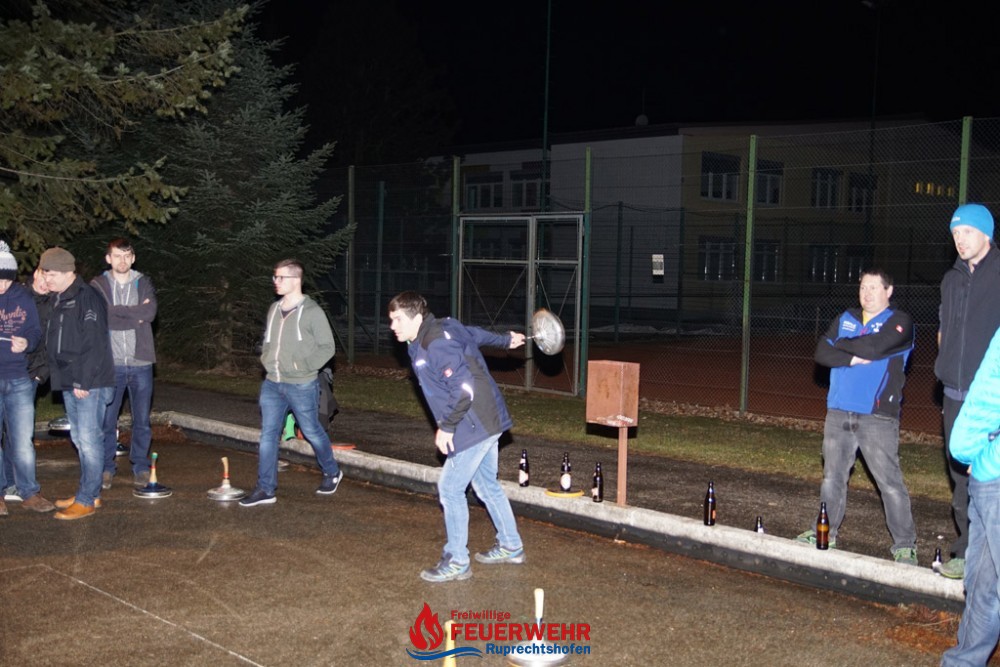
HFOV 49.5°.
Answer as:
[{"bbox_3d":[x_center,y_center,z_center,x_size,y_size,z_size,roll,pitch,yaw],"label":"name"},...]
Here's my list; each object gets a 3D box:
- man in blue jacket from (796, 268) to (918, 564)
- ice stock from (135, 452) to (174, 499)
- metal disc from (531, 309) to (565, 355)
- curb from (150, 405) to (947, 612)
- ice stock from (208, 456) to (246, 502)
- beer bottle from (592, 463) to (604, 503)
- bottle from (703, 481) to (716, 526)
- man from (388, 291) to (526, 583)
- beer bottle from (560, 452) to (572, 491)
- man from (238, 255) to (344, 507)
[{"bbox_3d":[2.230,0.491,6.668,0.600,1.790,0.420,4,5,38],"label":"man in blue jacket"},{"bbox_3d":[-2.548,1.037,7.965,0.275,0.320,0.275,1,4,0],"label":"ice stock"},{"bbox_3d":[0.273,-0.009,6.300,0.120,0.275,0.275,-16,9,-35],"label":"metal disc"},{"bbox_3d":[-0.423,1.130,8.221,7.850,0.190,0.140,5,5,42],"label":"curb"},{"bbox_3d":[-2.003,1.057,7.952,0.275,0.304,0.275,1,4,0],"label":"ice stock"},{"bbox_3d":[0.667,1.001,7.301,0.068,0.260,0.068,1,4,0],"label":"beer bottle"},{"bbox_3d":[1.289,1.042,6.641,0.068,0.260,0.068,1,4,0],"label":"bottle"},{"bbox_3d":[-0.247,0.565,6.235,0.800,1.600,0.580,1,4,-5],"label":"man"},{"bbox_3d":[0.465,0.956,7.521,0.068,0.260,0.068,1,4,0],"label":"beer bottle"},{"bbox_3d":[-1.527,0.331,7.975,0.530,1.770,0.720,4,5,39],"label":"man"}]

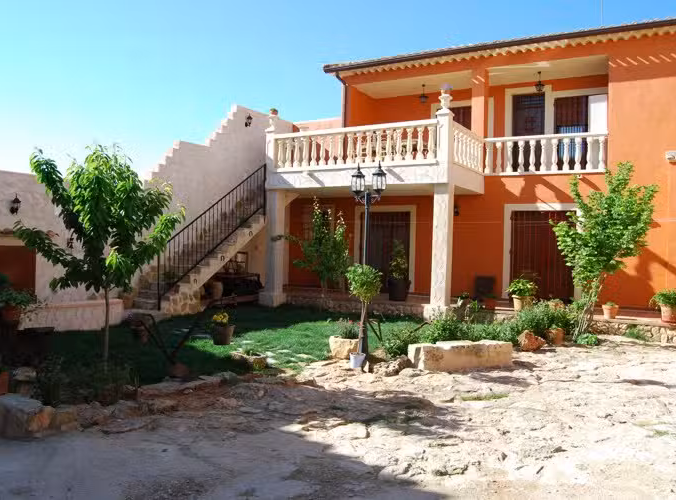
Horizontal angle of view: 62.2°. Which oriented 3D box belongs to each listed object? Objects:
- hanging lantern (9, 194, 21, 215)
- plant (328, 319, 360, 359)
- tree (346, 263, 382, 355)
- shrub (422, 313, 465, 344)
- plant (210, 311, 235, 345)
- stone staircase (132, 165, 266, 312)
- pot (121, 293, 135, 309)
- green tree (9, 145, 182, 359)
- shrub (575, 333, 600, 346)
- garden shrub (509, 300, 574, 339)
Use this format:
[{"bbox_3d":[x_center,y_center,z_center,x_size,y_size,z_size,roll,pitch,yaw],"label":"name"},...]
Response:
[{"bbox_3d":[-5.668,-0.800,9.850,0.210,0.370,0.160,2,1,27],"label":"hanging lantern"},{"bbox_3d":[0.080,1.214,7.750,0.449,0.532,0.405,2,1,26],"label":"plant"},{"bbox_3d":[0.324,0.736,7.050,0.459,1.157,0.459,1,1,3],"label":"tree"},{"bbox_3d":[1.553,1.212,8.250,0.660,0.540,0.600,1,1,11],"label":"shrub"},{"bbox_3d":[-1.731,1.158,8.400,0.370,0.500,0.360,1,1,-12],"label":"plant"},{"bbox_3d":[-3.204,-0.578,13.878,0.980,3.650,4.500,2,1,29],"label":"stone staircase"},{"bbox_3d":[-4.070,0.984,10.900,0.260,0.320,0.260,1,1,-20],"label":"pot"},{"bbox_3d":[-2.628,0.100,6.150,1.820,2.440,1.750,1,1,-23],"label":"green tree"},{"bbox_3d":[4.118,1.469,9.250,0.400,0.210,0.360,2,1,24],"label":"shrub"},{"bbox_3d":[3.549,1.218,9.750,1.050,0.680,0.850,2,1,26],"label":"garden shrub"}]

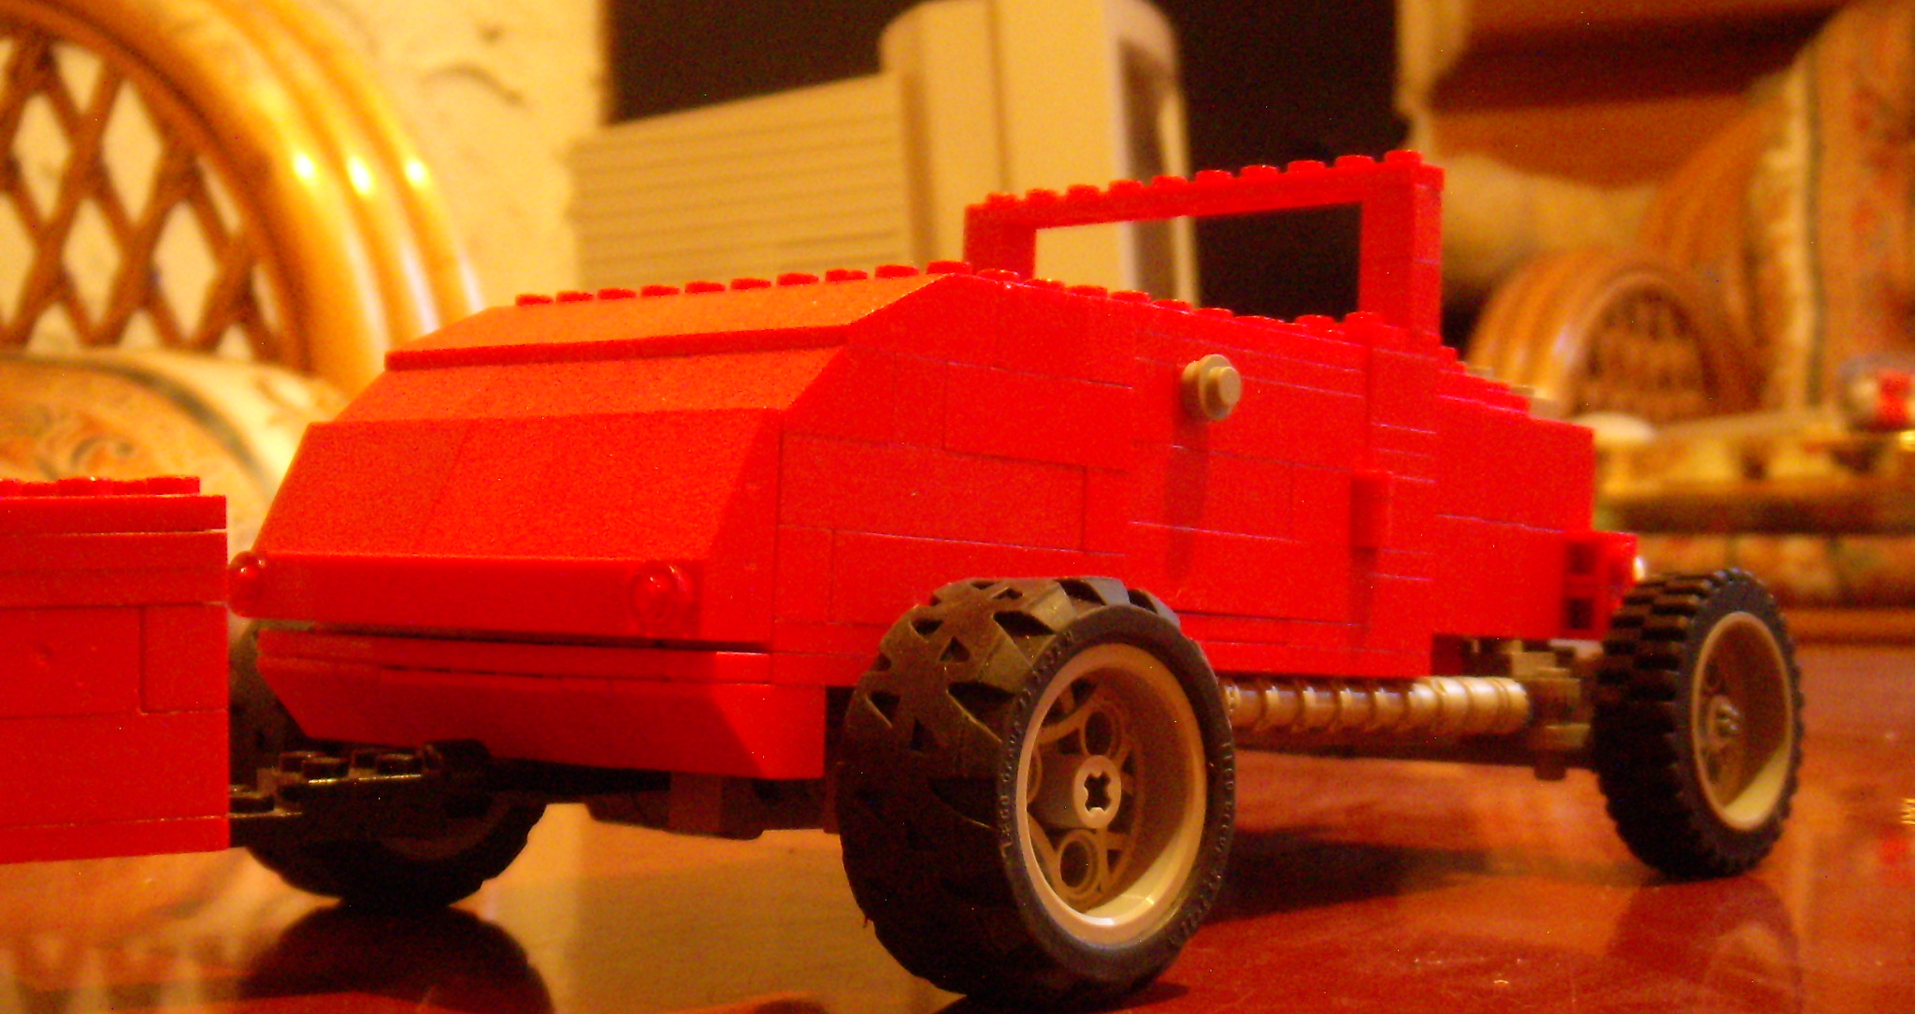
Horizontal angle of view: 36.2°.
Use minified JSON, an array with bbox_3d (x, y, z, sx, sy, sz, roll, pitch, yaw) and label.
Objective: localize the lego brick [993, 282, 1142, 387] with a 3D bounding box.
[{"bbox_3d":[0.010,-0.019,0.336,0.008,0.010,0.024,0,-4,42],"label":"lego brick"}]

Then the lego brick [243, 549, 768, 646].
[{"bbox_3d":[-0.052,0.010,0.322,0.080,0.008,0.009,0,-4,42],"label":"lego brick"}]

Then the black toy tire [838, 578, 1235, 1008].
[{"bbox_3d":[0.009,0.029,0.305,0.022,0.044,0.044,0,-1,42],"label":"black toy tire"}]

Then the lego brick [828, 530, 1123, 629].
[{"bbox_3d":[0.000,0.009,0.325,0.008,0.010,0.048,0,-4,42],"label":"lego brick"}]

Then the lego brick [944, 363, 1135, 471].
[{"bbox_3d":[0.007,-0.010,0.332,0.008,0.010,0.032,0,-4,42],"label":"lego brick"}]

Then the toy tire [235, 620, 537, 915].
[{"bbox_3d":[-0.074,0.030,0.380,0.022,0.044,0.044,0,-1,42],"label":"toy tire"}]

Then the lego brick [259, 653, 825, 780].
[{"bbox_3d":[-0.049,0.023,0.325,0.080,0.010,0.016,0,-4,42],"label":"lego brick"}]

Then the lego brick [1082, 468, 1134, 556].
[{"bbox_3d":[0.014,0.001,0.341,0.008,0.010,0.008,0,-4,42],"label":"lego brick"}]

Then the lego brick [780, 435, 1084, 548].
[{"bbox_3d":[-0.005,-0.001,0.320,0.008,0.010,0.048,0,-4,42],"label":"lego brick"}]

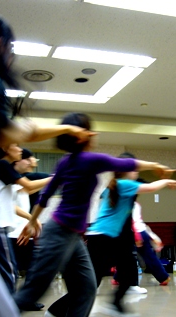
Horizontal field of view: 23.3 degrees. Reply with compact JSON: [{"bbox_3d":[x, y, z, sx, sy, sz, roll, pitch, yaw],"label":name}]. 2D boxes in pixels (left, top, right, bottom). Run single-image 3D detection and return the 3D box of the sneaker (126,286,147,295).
[{"bbox_3d":[0.563,1.546,5.011,0.262,0.095,0.100,-2,-10,4],"label":"sneaker"}]

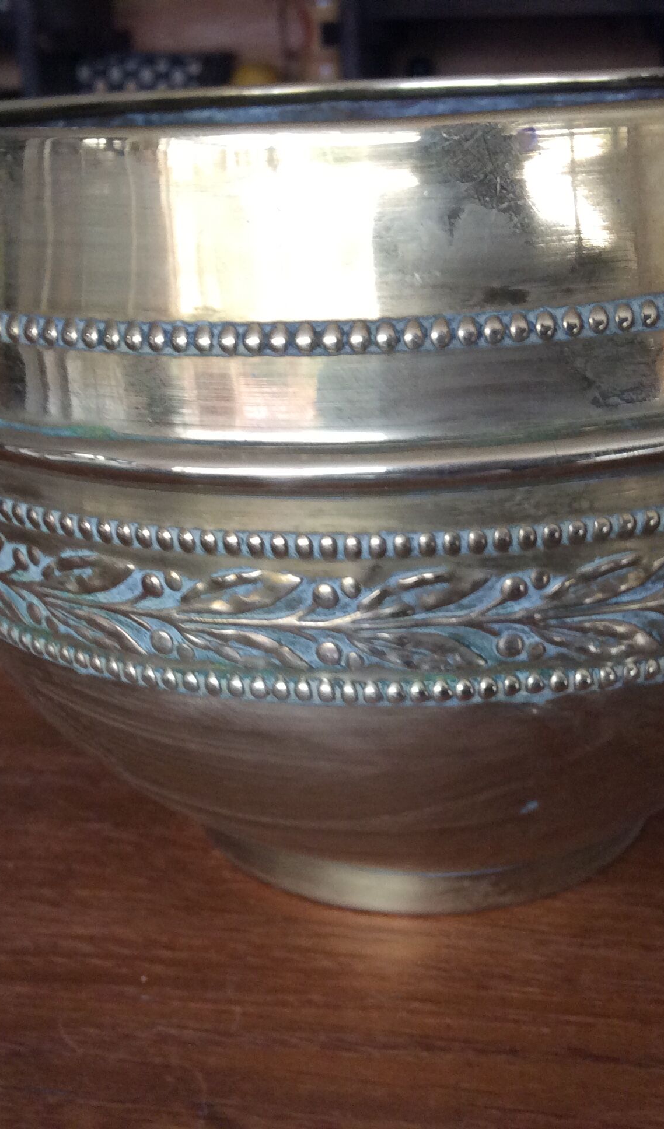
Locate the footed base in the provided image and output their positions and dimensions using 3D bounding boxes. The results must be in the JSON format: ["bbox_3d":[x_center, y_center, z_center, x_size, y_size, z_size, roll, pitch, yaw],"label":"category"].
[{"bbox_3d":[0.023,0.050,0.358,0.115,0.013,0.115,-4,21,0],"label":"footed base"}]

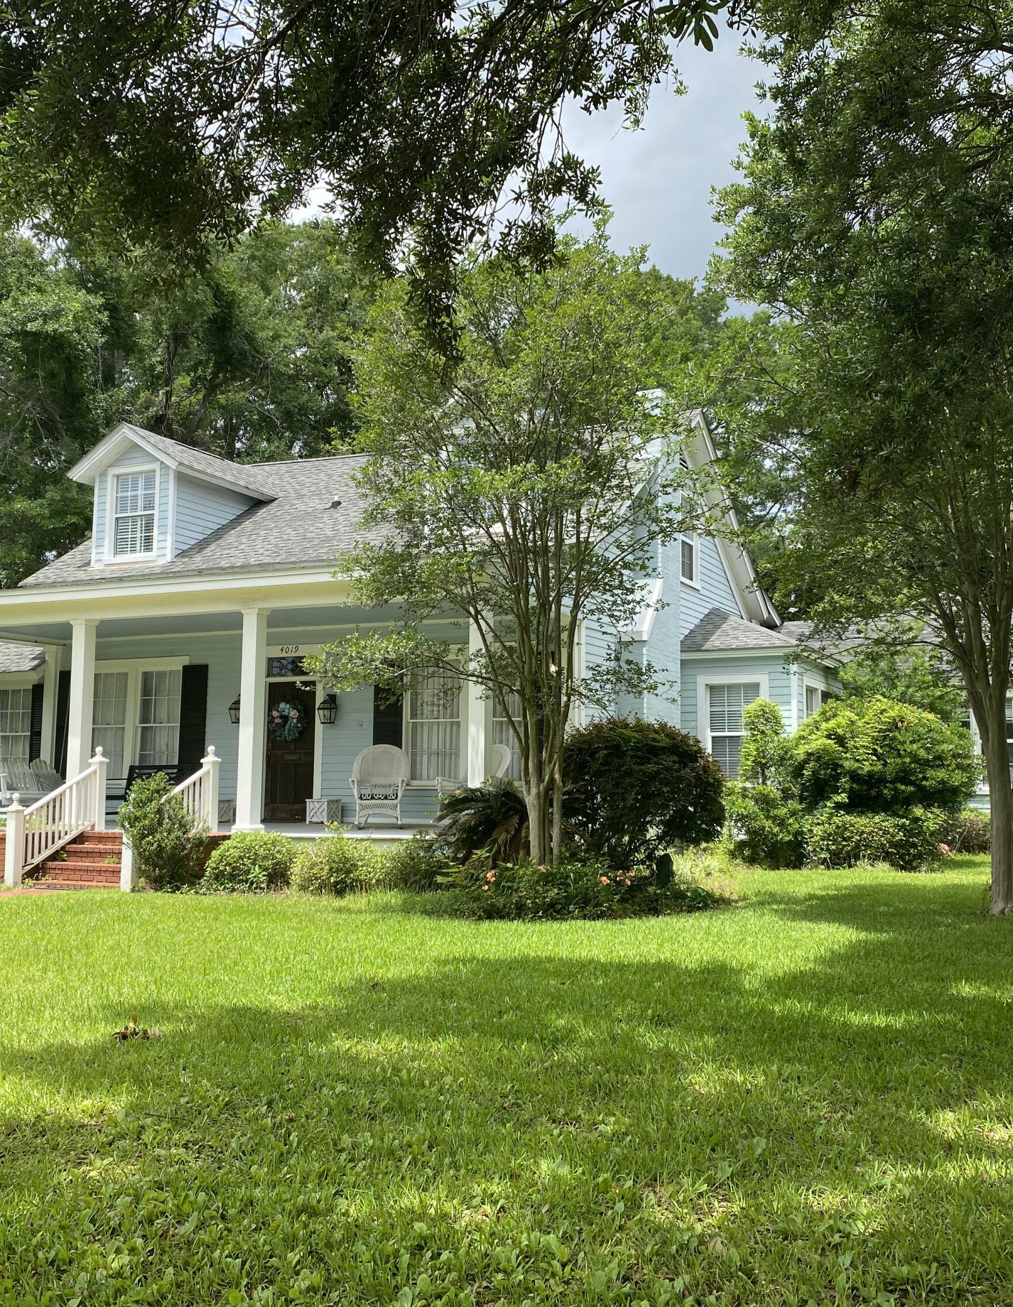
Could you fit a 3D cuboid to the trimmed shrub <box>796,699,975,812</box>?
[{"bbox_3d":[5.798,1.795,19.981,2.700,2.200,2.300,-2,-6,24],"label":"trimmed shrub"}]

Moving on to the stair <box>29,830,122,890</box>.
[{"bbox_3d":[-4.799,2.562,16.188,1.750,0.650,1.200,-2,-6,24],"label":"stair"}]

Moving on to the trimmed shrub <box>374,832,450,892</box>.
[{"bbox_3d":[-1.049,2.330,14.433,0.900,0.690,0.830,0,-5,0],"label":"trimmed shrub"}]

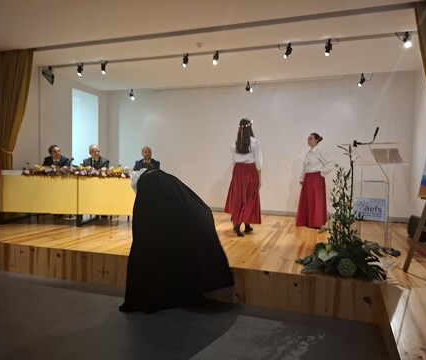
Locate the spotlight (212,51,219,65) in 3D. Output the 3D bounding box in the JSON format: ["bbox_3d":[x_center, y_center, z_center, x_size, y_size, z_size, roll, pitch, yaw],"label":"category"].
[{"bbox_3d":[0.040,-1.790,4.687,0.100,0.200,0.140,2,3,21],"label":"spotlight"}]

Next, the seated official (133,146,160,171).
[{"bbox_3d":[-1.096,0.073,5.218,0.500,1.250,0.700,0,3,-3],"label":"seated official"}]

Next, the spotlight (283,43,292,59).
[{"bbox_3d":[1.034,-1.774,4.385,0.100,0.210,0.150,3,3,41],"label":"spotlight"}]

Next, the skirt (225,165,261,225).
[{"bbox_3d":[0.435,0.164,4.444,0.480,0.820,0.460,2,3,18],"label":"skirt"}]

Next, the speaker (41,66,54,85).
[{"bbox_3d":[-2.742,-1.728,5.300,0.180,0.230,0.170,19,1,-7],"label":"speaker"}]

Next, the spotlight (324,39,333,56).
[{"bbox_3d":[1.485,-1.704,4.100,0.110,0.220,0.140,2,3,18],"label":"spotlight"}]

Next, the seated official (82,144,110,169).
[{"bbox_3d":[-2.001,0.044,5.402,0.500,1.270,0.700,0,3,-6],"label":"seated official"}]

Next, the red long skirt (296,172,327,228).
[{"bbox_3d":[1.614,0.317,5.191,0.460,0.900,0.490,1,2,0],"label":"red long skirt"}]

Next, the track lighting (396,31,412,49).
[{"bbox_3d":[2.288,-1.683,3.820,0.150,0.200,0.150,2,3,23],"label":"track lighting"}]

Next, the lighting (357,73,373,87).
[{"bbox_3d":[2.645,-1.764,5.642,0.160,0.240,0.120,-1,3,-41],"label":"lighting"}]

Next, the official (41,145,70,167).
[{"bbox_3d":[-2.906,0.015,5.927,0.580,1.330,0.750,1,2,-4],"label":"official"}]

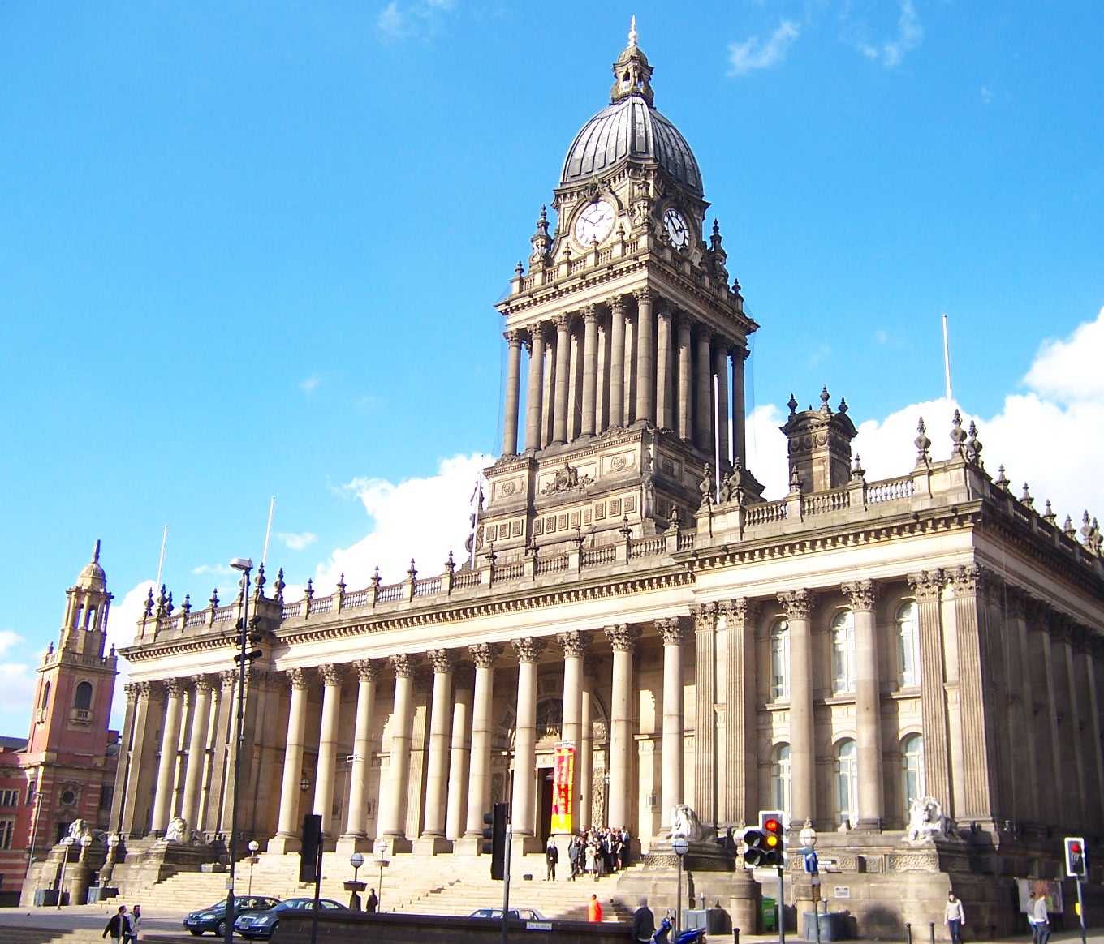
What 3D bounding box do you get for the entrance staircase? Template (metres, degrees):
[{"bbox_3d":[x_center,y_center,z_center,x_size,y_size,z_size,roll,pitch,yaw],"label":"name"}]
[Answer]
[{"bbox_3d":[-8.973,20.858,60.701,36.000,3.200,8.000,-14,-24,38],"label":"entrance staircase"}]

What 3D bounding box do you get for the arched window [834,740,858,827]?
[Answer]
[{"bbox_3d":[12.986,13.176,50.833,1.850,3.800,0.350,-14,-24,38],"label":"arched window"}]

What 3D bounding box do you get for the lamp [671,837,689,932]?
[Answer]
[{"bbox_3d":[4.667,15.144,44.088,0.580,3.600,0.580,2,-19,1],"label":"lamp"}]

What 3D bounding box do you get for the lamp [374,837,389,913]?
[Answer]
[{"bbox_3d":[-8.385,19.851,59.120,0.700,3.800,0.700,-14,-24,38],"label":"lamp"}]

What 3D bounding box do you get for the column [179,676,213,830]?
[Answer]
[{"bbox_3d":[-23.171,18.348,77.668,1.409,10.360,1.409,-14,-25,37],"label":"column"}]

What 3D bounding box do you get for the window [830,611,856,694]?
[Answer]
[{"bbox_3d":[13.144,7.838,52.678,1.850,3.750,0.350,-14,-24,38],"label":"window"}]

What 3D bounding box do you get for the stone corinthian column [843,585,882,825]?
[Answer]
[{"bbox_3d":[13.304,9.760,50.601,1.316,10.400,1.316,-14,-25,38],"label":"stone corinthian column"}]

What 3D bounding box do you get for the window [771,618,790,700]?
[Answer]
[{"bbox_3d":[10.646,8.483,54.628,1.550,3.700,0.350,-14,-25,38],"label":"window"}]

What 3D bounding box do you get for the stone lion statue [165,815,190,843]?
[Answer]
[{"bbox_3d":[-21.941,21.497,72.045,1.283,1.534,3.036,-14,-25,37],"label":"stone lion statue"}]

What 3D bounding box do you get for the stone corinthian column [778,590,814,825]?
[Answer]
[{"bbox_3d":[10.952,10.348,52.459,1.316,10.400,1.316,-14,-25,38],"label":"stone corinthian column"}]

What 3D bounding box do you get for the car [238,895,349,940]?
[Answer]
[{"bbox_3d":[-9.663,17.029,45.806,1.820,1.460,4.820,-14,-25,38],"label":"car"}]

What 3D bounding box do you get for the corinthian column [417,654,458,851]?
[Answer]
[{"bbox_3d":[-6.275,15.471,66.961,1.440,11.080,1.440,2,-20,1],"label":"corinthian column"}]

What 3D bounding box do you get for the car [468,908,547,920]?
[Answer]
[{"bbox_3d":[-1.716,16.472,43.263,4.500,1.420,1.740,18,-25,-37],"label":"car"}]

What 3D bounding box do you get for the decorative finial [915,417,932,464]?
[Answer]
[{"bbox_3d":[15.734,-1.302,50.968,0.750,2.100,0.750,-14,-24,38],"label":"decorative finial"}]

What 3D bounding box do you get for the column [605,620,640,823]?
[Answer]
[{"bbox_3d":[3.465,12.808,59.568,1.280,10.400,1.280,-14,-25,38],"label":"column"}]

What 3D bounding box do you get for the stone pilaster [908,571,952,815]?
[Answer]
[{"bbox_3d":[15.199,9.045,47.680,1.315,10.298,0.626,-14,-25,37],"label":"stone pilaster"}]

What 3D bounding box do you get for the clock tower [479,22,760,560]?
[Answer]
[{"bbox_3d":[5.572,-12.719,88.173,14.200,50.500,14.200,-14,-24,38],"label":"clock tower"}]

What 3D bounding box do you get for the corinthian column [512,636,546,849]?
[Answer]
[{"bbox_3d":[-1.420,14.133,63.239,1.440,10.736,1.440,-14,-25,37],"label":"corinthian column"}]

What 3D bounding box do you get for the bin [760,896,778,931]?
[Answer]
[{"bbox_3d":[7.933,16.319,44.300,0.800,1.170,0.620,-7,-21,25],"label":"bin"}]

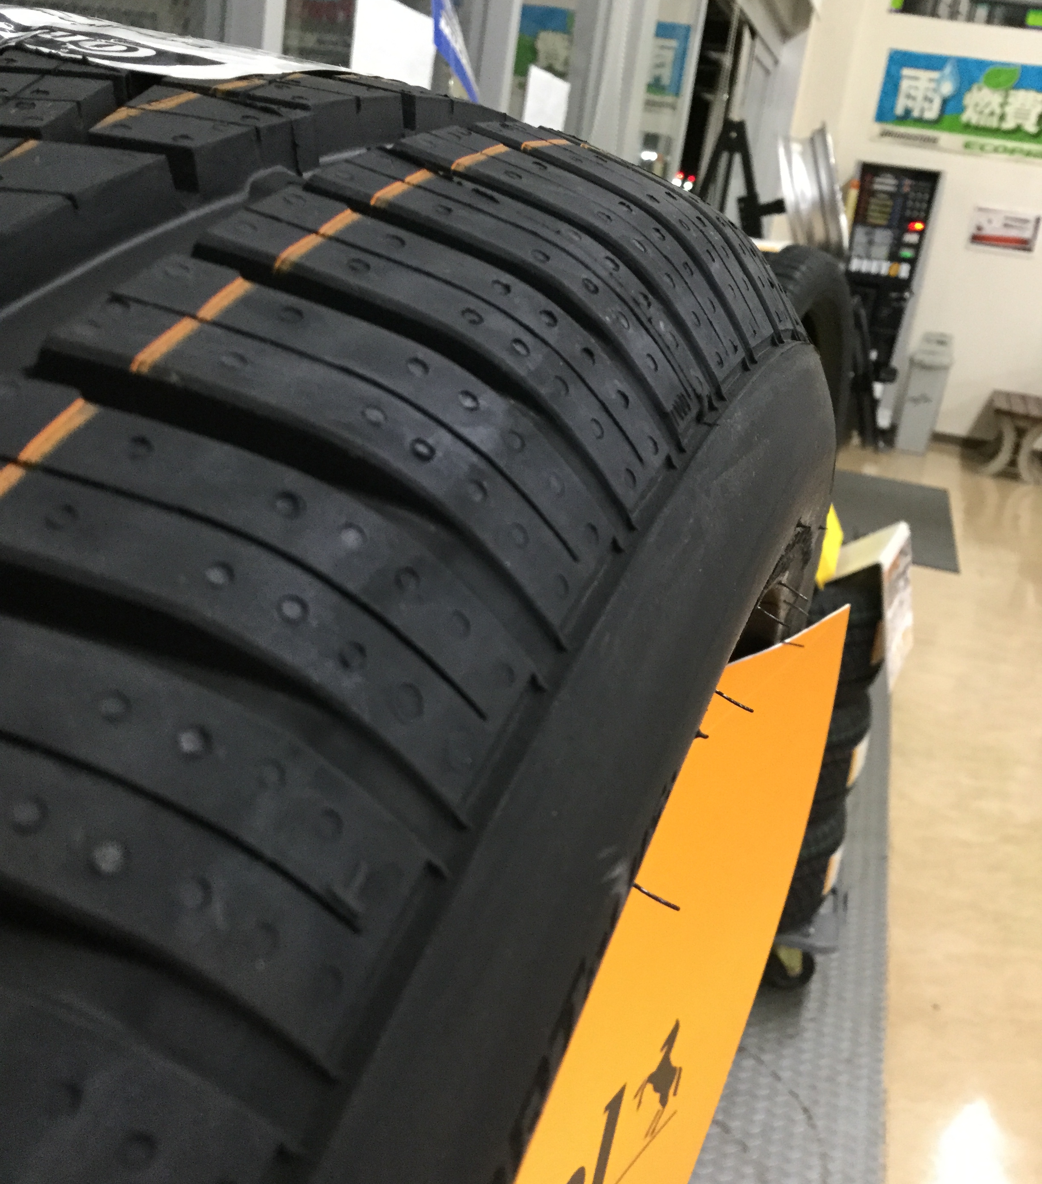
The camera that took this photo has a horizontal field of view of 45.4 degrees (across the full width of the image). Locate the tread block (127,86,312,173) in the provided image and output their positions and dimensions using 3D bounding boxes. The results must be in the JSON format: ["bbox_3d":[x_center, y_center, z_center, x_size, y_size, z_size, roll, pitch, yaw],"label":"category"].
[{"bbox_3d":[-0.040,-0.062,0.167,0.019,0.007,0.014,14,32,8],"label":"tread block"}]

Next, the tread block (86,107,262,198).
[{"bbox_3d":[-0.043,-0.055,0.157,0.016,0.007,0.013,14,35,9],"label":"tread block"}]

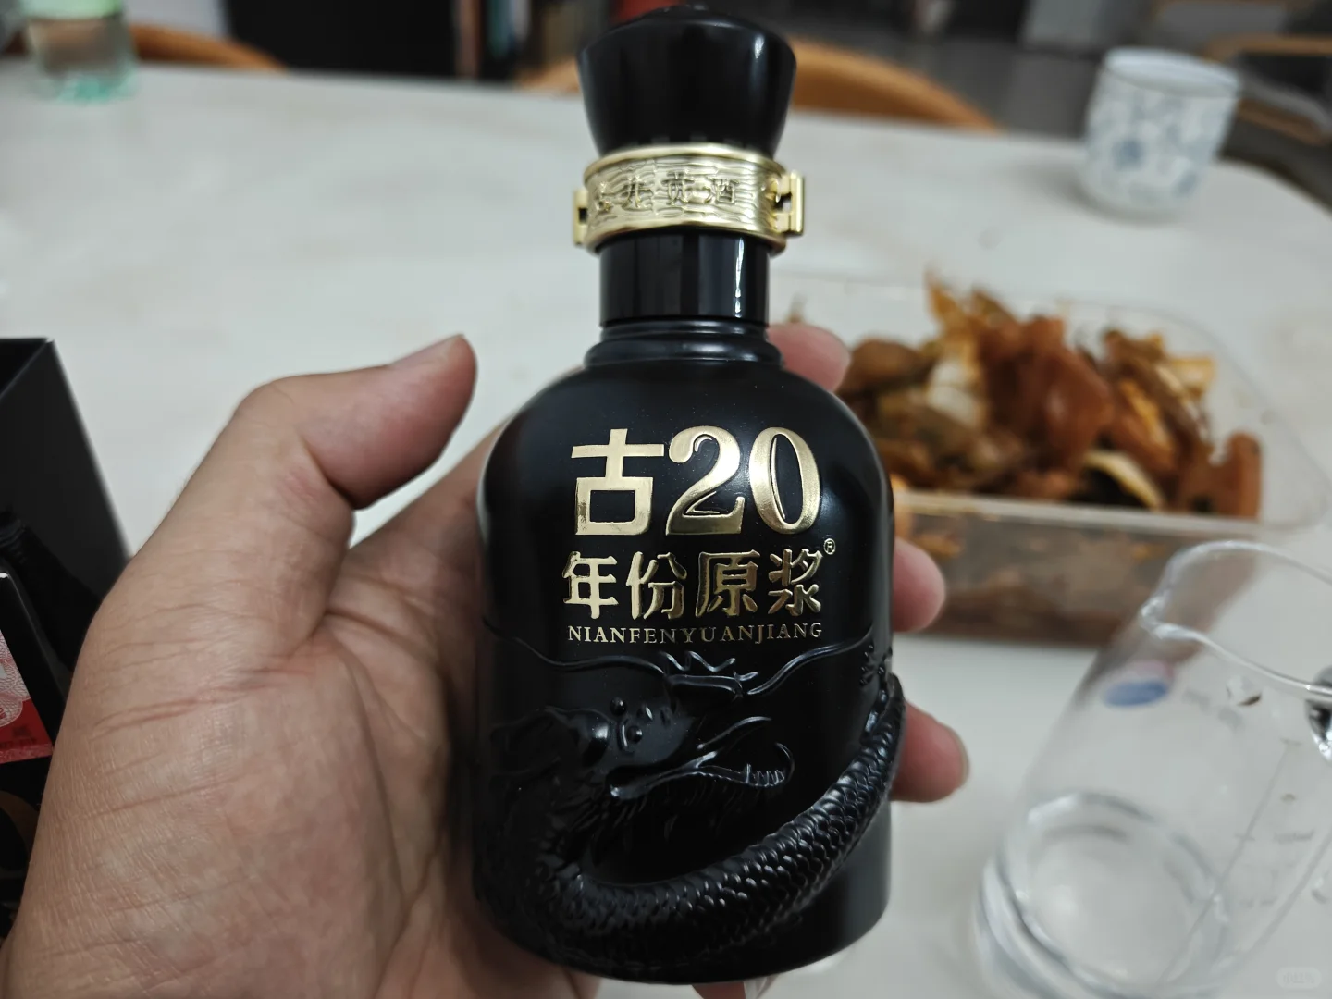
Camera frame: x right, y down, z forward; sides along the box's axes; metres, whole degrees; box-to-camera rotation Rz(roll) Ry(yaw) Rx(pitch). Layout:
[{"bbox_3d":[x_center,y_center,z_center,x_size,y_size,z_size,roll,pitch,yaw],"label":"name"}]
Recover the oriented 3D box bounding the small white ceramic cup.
[{"bbox_3d":[0.293,-0.221,0.556,0.076,0.070,0.076,2,41,0],"label":"small white ceramic cup"}]

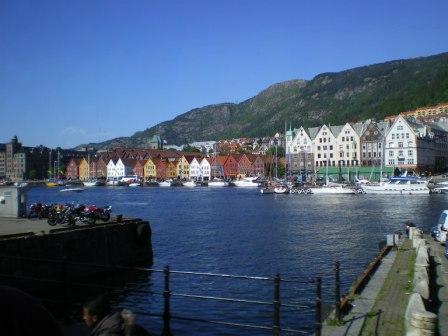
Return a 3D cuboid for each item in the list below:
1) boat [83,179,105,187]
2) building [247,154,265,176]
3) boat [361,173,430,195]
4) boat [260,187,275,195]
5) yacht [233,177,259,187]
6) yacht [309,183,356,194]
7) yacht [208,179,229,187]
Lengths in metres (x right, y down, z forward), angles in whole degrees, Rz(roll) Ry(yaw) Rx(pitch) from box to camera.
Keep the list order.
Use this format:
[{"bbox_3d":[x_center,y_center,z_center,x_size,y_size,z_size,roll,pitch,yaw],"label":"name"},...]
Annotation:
[{"bbox_3d":[-73.285,8.069,275.000,12.510,4.380,3.600,-1,-1,31],"label":"boat"},{"bbox_3d":[17.300,-0.300,264.000,7.500,12.500,9.000,-1,-1,31],"label":"building"},{"bbox_3d":[54.886,4.886,158.000,20.530,6.730,5.400,-1,-1,31],"label":"boat"},{"bbox_3d":[15.000,7.100,162.000,6.000,2.800,2.600,-1,-1,31],"label":"boat"},{"bbox_3d":[10.692,6.786,240.000,12.780,5.250,4.000,-1,-1,31],"label":"yacht"},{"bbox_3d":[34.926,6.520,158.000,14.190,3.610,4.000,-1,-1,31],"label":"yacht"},{"bbox_3d":[-3.007,7.189,245.000,9.130,4.410,3.200,-1,-1,31],"label":"yacht"}]

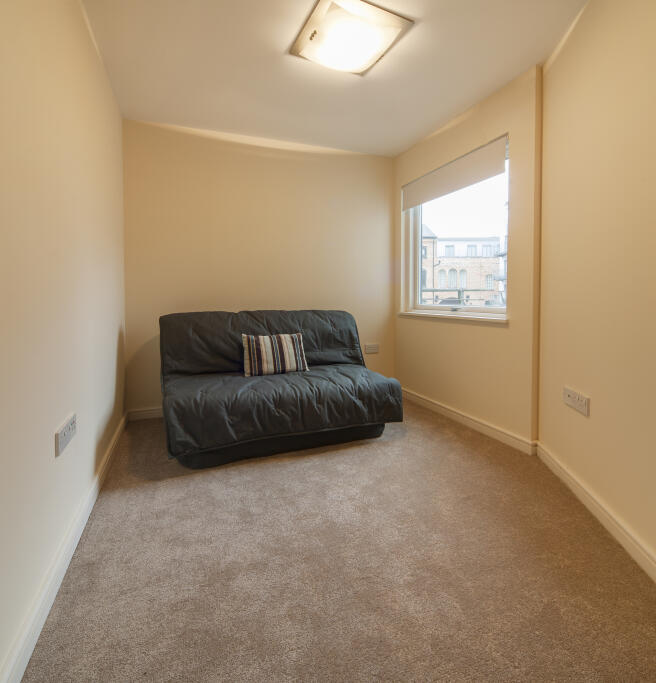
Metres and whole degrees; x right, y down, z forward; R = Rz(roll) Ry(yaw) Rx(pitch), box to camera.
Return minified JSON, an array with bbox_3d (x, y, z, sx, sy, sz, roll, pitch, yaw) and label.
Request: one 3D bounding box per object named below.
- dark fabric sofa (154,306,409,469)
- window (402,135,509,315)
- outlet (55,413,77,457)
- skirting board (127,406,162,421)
[{"bbox_3d":[-0.328,0.220,2.550,1.520,0.870,0.930,-2,6,-19],"label":"dark fabric sofa"},{"bbox_3d":[0.976,-0.822,2.799,0.110,1.205,1.127,-2,6,-23],"label":"window"},{"bbox_3d":[-0.996,0.354,1.298,0.014,0.087,0.180,-2,6,-23],"label":"outlet"},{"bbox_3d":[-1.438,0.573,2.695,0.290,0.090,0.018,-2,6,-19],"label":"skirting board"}]

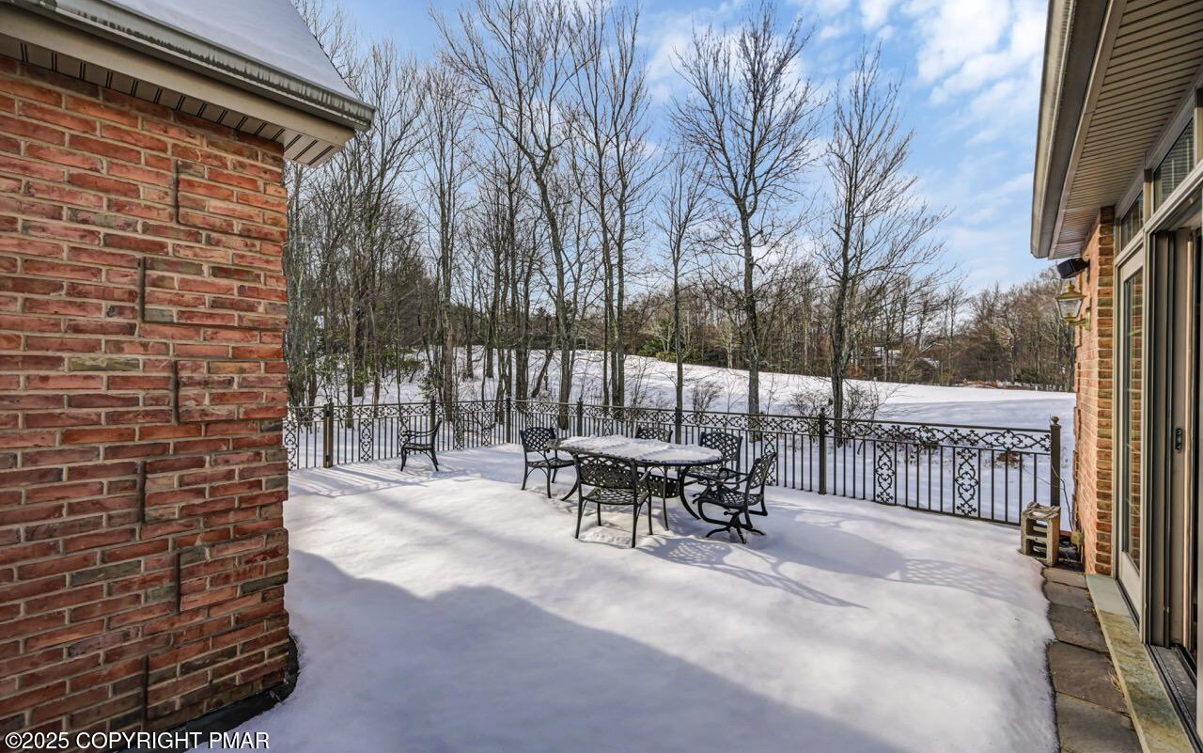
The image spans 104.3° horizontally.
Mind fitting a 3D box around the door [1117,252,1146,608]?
[{"bbox_3d":[3.537,0.355,3.079,0.070,2.293,0.930,0,1,42],"label":"door"}]

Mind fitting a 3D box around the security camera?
[{"bbox_3d":[3.982,-0.910,3.950,0.180,0.115,0.160,-28,-18,38],"label":"security camera"}]

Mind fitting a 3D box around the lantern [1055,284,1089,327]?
[{"bbox_3d":[3.936,-0.587,3.897,0.200,0.385,0.180,0,1,42],"label":"lantern"}]

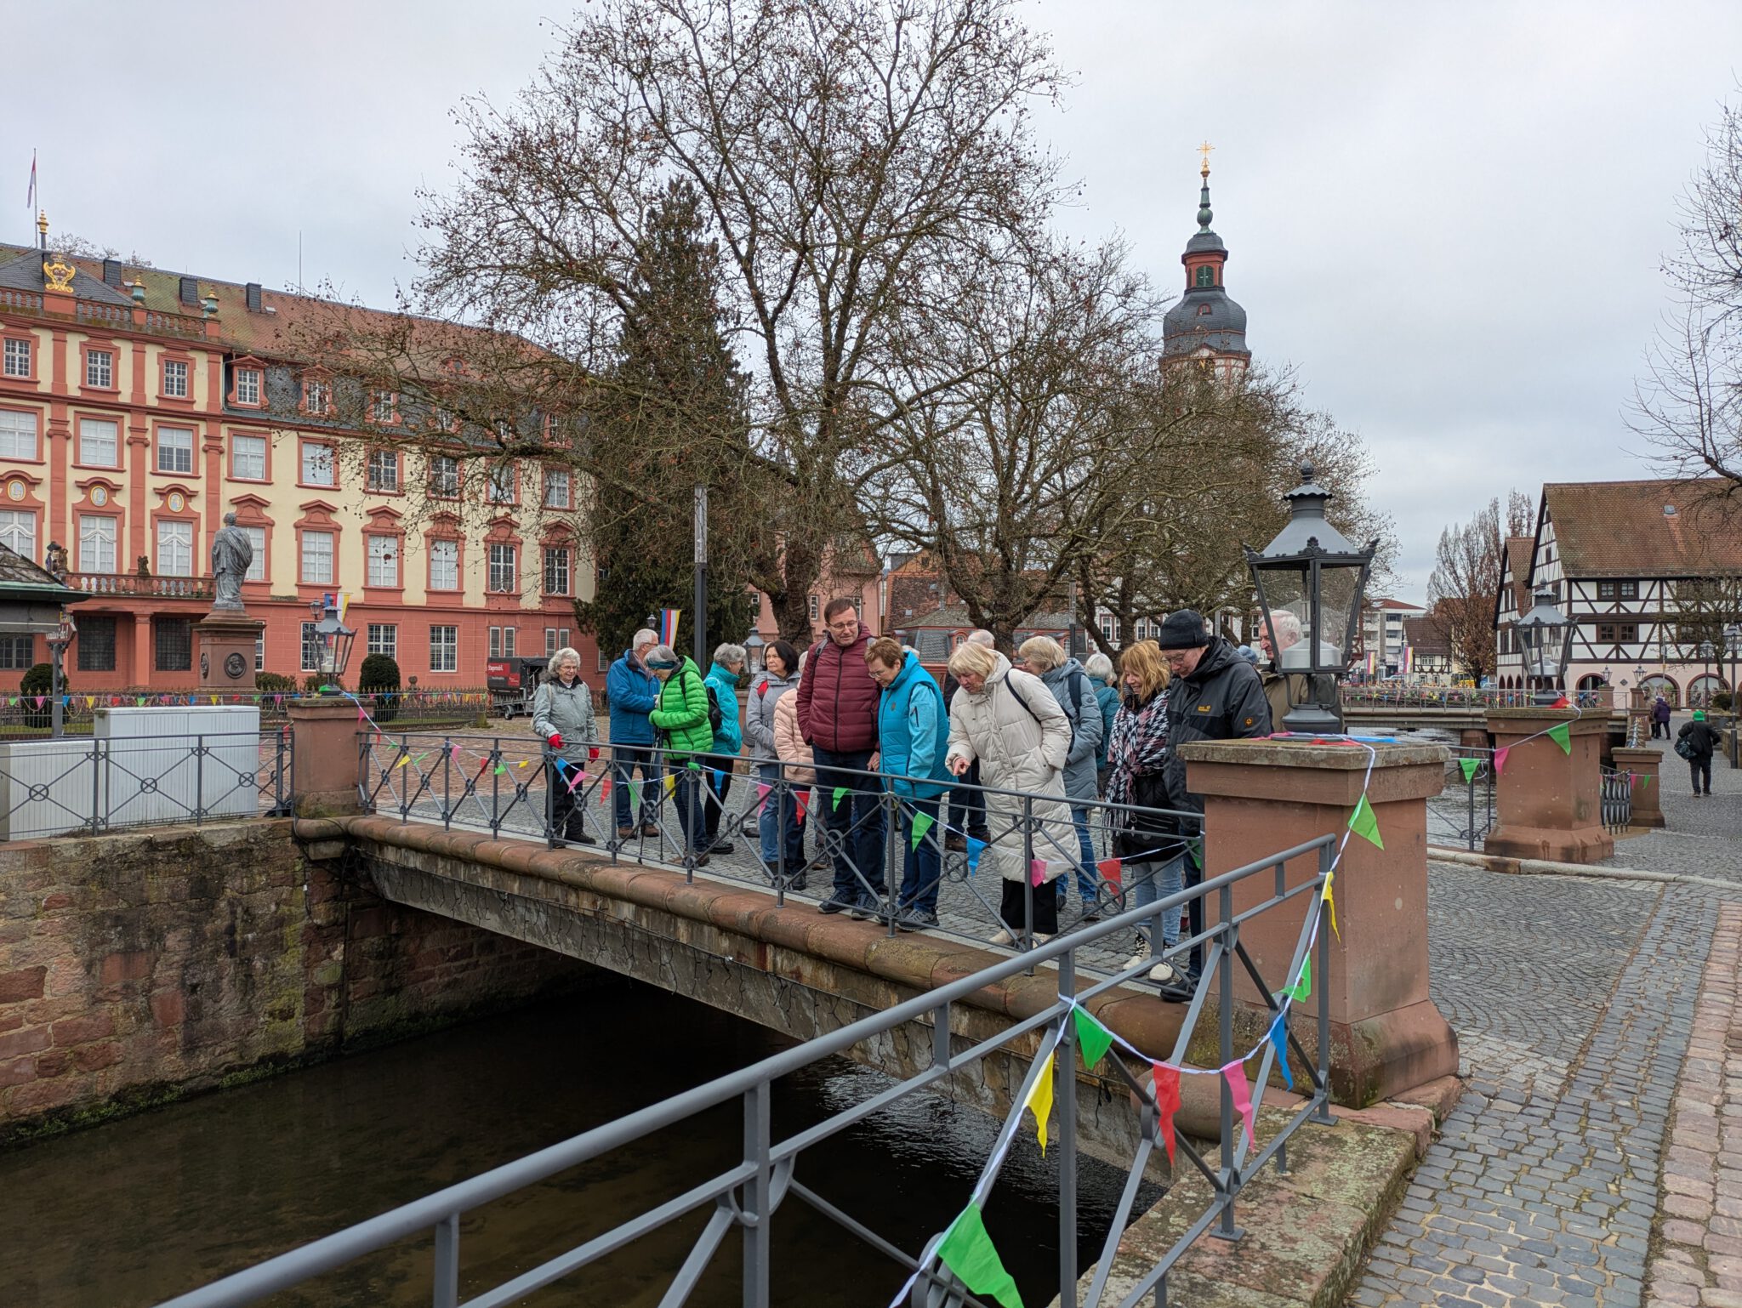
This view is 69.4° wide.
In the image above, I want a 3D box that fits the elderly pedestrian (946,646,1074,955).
[{"bbox_3d":[0.736,0.691,6.639,0.600,1.541,0.580,-1,-2,40],"label":"elderly pedestrian"}]

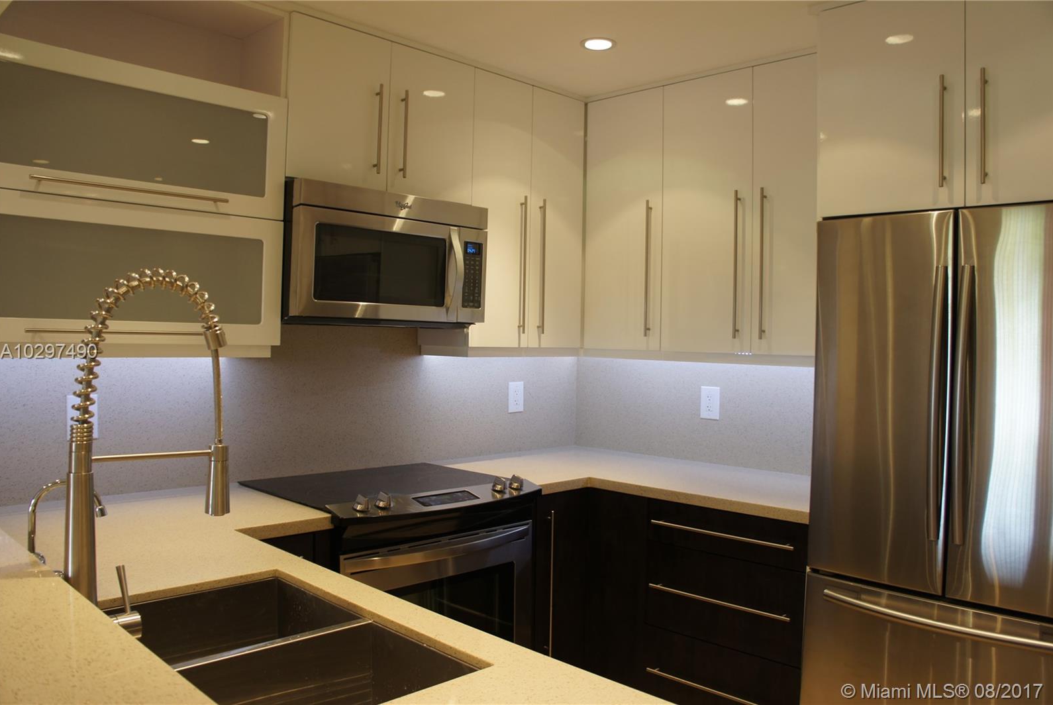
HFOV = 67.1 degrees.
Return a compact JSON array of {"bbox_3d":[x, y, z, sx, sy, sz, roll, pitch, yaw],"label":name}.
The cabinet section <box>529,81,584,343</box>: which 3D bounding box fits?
[{"bbox_3d":[0.025,-0.548,3.449,0.335,1.057,0.337,0,1,-45],"label":"cabinet section"}]

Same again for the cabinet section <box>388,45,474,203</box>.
[{"bbox_3d":[-0.448,-0.817,2.973,0.381,0.522,0.337,0,1,-45],"label":"cabinet section"}]

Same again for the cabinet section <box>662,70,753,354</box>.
[{"bbox_3d":[0.796,-0.529,3.141,0.337,1.057,0.401,0,1,-45],"label":"cabinet section"}]

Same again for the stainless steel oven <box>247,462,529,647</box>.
[{"bbox_3d":[-0.460,0.885,2.654,0.760,0.923,0.655,0,1,-43],"label":"stainless steel oven"}]

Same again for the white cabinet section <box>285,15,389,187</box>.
[{"bbox_3d":[-0.719,-0.818,2.706,0.381,0.522,0.337,0,1,-45],"label":"white cabinet section"}]

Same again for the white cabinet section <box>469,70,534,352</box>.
[{"bbox_3d":[-0.206,-0.549,3.221,0.313,1.057,0.337,0,1,-45],"label":"white cabinet section"}]

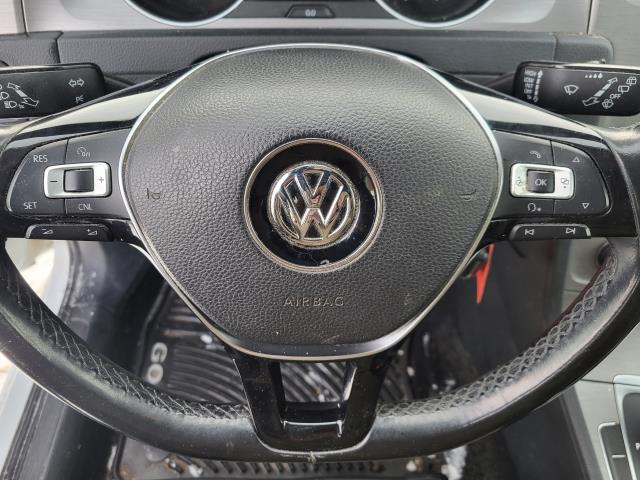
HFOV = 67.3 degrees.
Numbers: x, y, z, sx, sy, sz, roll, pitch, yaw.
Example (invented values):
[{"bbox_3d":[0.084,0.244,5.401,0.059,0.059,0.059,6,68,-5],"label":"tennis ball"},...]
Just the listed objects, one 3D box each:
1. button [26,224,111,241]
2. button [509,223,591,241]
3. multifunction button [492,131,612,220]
[{"bbox_3d":[-0.133,-0.004,0.256,0.044,0.011,0.010,-1,22,-2],"label":"button"},{"bbox_3d":[0.125,-0.004,0.261,0.044,0.011,0.010,-1,22,-2],"label":"button"},{"bbox_3d":[0.119,-0.034,0.248,0.060,0.047,0.014,-1,22,-2],"label":"multifunction button"}]

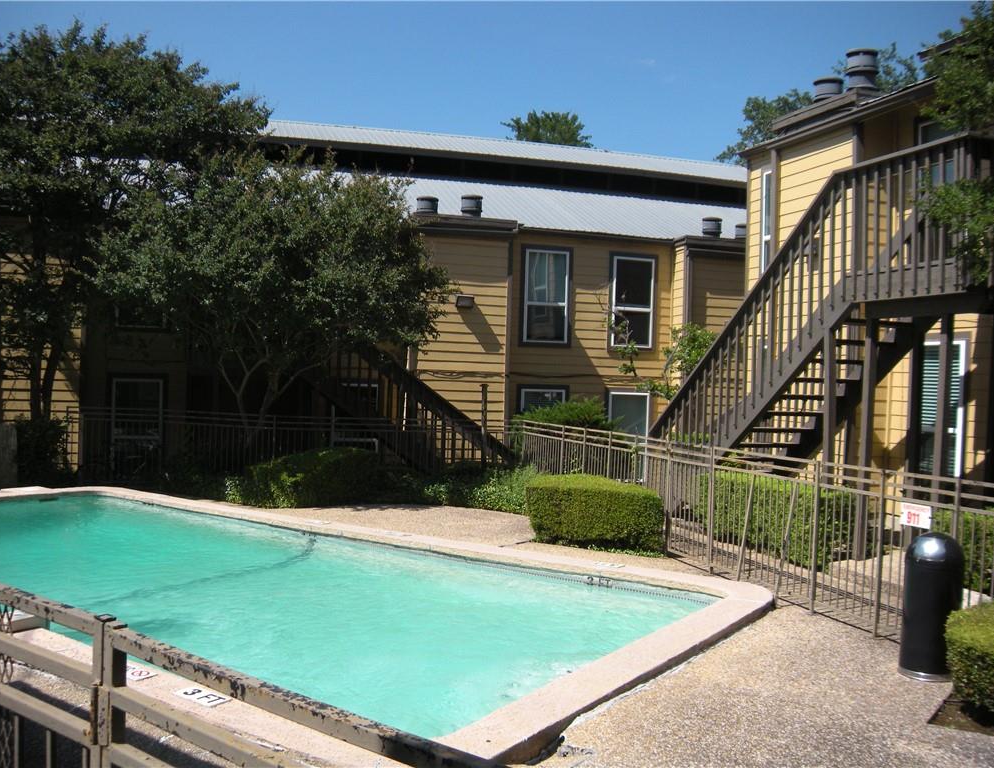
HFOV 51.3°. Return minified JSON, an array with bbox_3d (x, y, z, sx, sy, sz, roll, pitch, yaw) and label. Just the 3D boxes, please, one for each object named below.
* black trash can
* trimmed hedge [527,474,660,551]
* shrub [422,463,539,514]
[{"bbox_3d":[2.737,1.384,6.527,0.375,0.900,0.375,2,0,22],"label":"black trash can"},{"bbox_3d":[1.089,1.431,11.507,1.360,0.640,1.200,2,0,15],"label":"trimmed hedge"},{"bbox_3d":[-0.221,1.392,14.307,1.500,0.600,0.750,2,0,28],"label":"shrub"}]

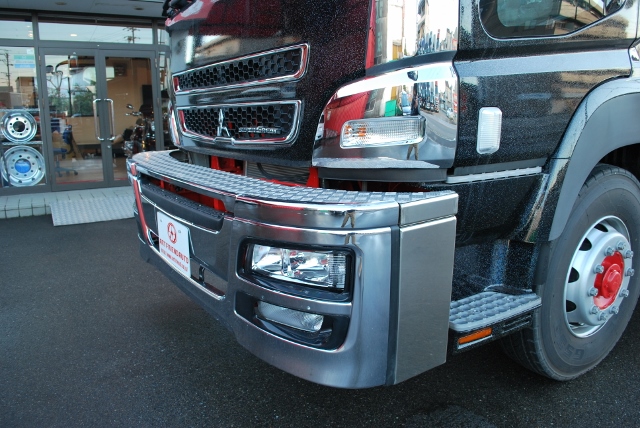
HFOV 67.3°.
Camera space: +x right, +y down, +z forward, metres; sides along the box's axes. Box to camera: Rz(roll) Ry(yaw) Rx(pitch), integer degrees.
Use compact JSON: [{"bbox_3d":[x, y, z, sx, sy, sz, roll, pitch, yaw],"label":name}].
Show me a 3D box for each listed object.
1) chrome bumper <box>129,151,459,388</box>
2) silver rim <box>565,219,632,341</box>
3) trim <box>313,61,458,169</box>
[{"bbox_3d":[-0.502,0.055,2.363,0.540,0.560,2.460,-8,14,-34],"label":"chrome bumper"},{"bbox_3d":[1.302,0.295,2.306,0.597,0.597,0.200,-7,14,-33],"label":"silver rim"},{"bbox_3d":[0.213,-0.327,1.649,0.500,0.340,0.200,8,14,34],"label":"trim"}]

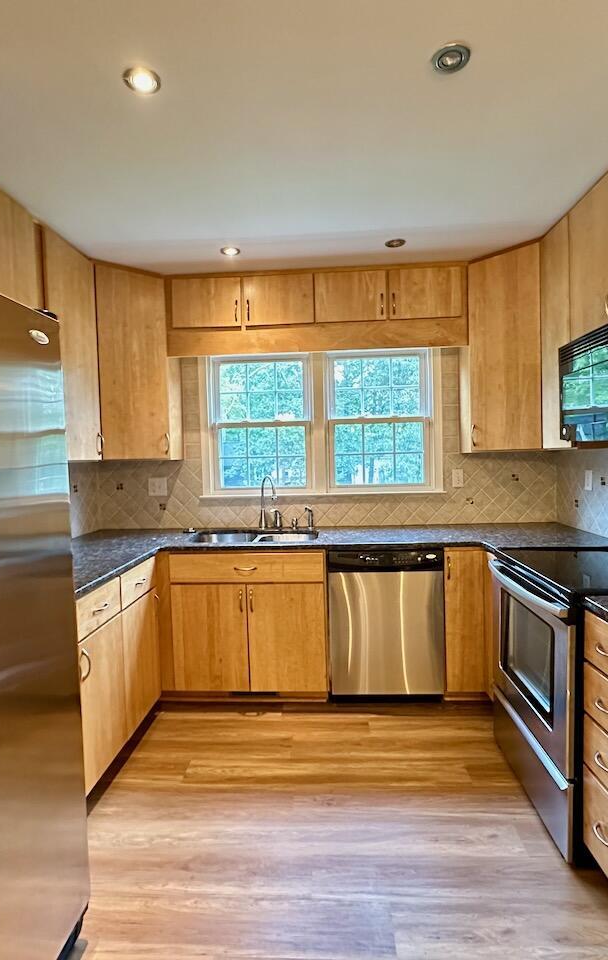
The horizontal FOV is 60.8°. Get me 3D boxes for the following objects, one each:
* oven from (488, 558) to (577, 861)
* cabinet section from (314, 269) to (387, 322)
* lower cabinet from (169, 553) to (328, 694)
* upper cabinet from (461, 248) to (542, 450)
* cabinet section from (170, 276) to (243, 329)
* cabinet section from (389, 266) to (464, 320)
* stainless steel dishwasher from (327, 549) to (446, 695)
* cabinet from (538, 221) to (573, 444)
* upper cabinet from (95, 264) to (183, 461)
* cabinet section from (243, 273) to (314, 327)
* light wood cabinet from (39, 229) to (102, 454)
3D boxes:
[{"bbox_3d":[1.183,0.789,1.996,0.688,0.904,0.754,-1,2,3],"label":"oven"},{"bbox_3d":[0.279,-1.061,3.137,0.415,0.292,0.305,-1,3,3],"label":"cabinet section"},{"bbox_3d":[-0.279,0.783,3.089,0.846,0.819,0.617,-1,2,3],"label":"lower cabinet"},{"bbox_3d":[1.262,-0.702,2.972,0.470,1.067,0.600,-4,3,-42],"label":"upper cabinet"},{"bbox_3d":[-0.561,-1.041,3.179,0.411,0.290,0.305,-1,3,3],"label":"cabinet section"},{"bbox_3d":[0.705,-1.074,3.116,0.413,0.289,0.305,-1,3,3],"label":"cabinet section"},{"bbox_3d":[0.458,0.772,3.034,0.612,0.821,0.607,-1,2,3],"label":"stainless steel dishwasher"},{"bbox_3d":[1.385,-0.685,2.507,0.319,1.067,0.324,-1,2,3],"label":"cabinet"},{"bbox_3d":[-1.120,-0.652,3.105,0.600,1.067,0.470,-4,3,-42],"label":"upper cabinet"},{"bbox_3d":[-0.136,-1.052,3.158,0.410,0.289,0.305,-1,3,3],"label":"cabinet section"},{"bbox_3d":[-1.284,-0.626,2.579,0.291,1.067,0.481,-1,2,3],"label":"light wood cabinet"}]

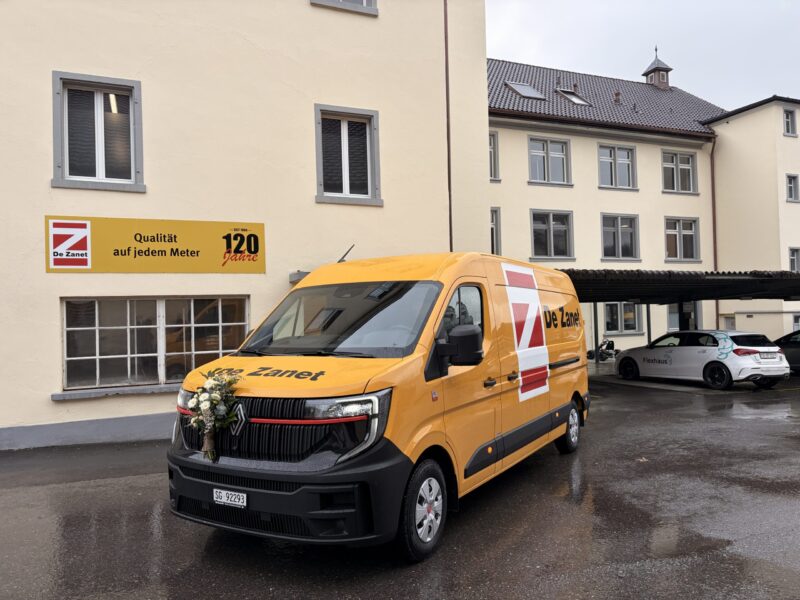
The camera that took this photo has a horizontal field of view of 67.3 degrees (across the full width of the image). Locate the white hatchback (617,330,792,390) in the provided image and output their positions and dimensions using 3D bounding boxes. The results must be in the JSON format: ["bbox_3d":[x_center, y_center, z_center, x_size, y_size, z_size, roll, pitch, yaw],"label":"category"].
[{"bbox_3d":[7.816,1.525,16.084,1.830,1.430,4.420,0,-3,-24],"label":"white hatchback"}]

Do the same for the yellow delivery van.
[{"bbox_3d":[0.437,0.726,6.702,2.200,2.500,6.300,-2,-3,30],"label":"yellow delivery van"}]

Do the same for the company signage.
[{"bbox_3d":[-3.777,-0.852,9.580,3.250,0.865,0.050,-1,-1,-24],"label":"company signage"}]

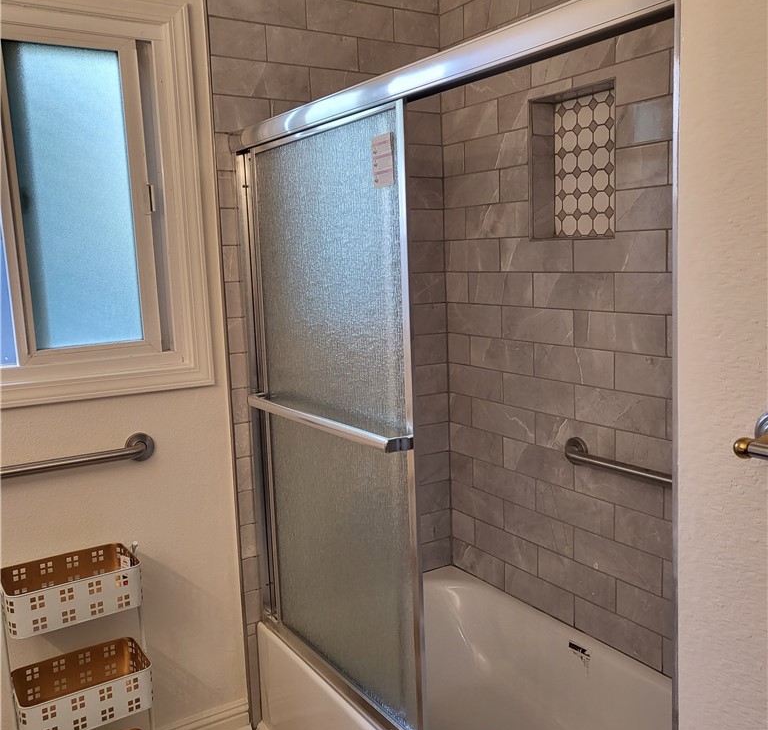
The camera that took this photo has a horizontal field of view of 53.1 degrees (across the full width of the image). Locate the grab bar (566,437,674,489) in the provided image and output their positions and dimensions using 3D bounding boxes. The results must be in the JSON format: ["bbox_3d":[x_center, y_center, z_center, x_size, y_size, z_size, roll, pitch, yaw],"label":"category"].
[{"bbox_3d":[0.682,0.284,1.935,0.076,0.080,0.680,-7,9,-32],"label":"grab bar"}]

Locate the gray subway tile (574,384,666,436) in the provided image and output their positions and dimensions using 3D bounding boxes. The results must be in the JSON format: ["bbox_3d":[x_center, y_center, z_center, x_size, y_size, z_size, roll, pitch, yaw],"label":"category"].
[{"bbox_3d":[0.618,0.119,2.028,0.010,0.100,0.301,-7,9,-31],"label":"gray subway tile"}]

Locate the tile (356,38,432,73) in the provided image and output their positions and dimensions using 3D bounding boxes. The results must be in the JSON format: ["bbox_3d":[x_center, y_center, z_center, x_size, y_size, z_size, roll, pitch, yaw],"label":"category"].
[{"bbox_3d":[0.051,-0.961,2.429,0.303,0.100,0.010,-7,9,-32],"label":"tile"}]

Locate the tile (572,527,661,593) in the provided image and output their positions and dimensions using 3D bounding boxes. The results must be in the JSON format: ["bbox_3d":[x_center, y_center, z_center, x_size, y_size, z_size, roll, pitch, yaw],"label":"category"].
[{"bbox_3d":[0.645,0.536,2.126,0.009,0.101,0.304,-7,9,-32],"label":"tile"}]

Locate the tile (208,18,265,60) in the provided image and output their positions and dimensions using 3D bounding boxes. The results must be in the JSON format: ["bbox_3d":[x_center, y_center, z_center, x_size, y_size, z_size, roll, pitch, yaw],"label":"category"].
[{"bbox_3d":[-0.403,-0.897,2.125,0.168,0.100,0.010,-7,10,-33],"label":"tile"}]

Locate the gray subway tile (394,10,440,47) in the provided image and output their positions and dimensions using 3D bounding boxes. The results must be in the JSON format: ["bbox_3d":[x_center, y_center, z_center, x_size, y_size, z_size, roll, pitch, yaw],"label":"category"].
[{"bbox_3d":[0.103,-1.065,2.437,0.175,0.101,0.009,-7,9,-32],"label":"gray subway tile"}]

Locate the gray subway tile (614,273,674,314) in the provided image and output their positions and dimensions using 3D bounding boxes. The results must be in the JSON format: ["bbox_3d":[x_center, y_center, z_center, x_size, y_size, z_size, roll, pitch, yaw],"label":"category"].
[{"bbox_3d":[0.685,-0.173,1.866,0.009,0.101,0.299,-7,9,-32],"label":"gray subway tile"}]

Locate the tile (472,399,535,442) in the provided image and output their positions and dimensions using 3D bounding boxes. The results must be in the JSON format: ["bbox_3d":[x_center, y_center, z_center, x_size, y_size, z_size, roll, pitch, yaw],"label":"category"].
[{"bbox_3d":[0.376,0.175,2.432,0.010,0.100,0.301,-7,9,-31],"label":"tile"}]

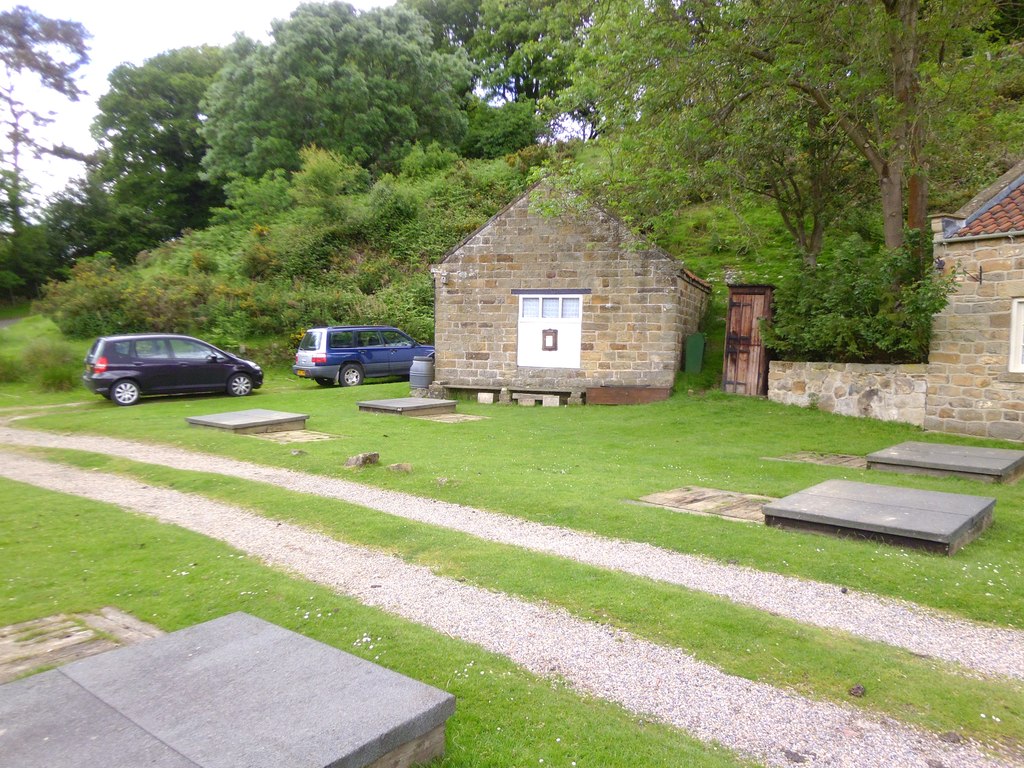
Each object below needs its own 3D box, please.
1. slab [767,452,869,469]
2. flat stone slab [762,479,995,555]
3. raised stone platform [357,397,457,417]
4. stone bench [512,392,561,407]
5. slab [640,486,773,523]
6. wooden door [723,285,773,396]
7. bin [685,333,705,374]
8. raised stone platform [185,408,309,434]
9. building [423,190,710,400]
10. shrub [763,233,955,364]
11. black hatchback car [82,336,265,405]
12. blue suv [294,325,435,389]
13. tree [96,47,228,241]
[{"bbox_3d":[4.038,0.947,9.696,1.080,0.060,0.880,5,6,44],"label":"slab"},{"bbox_3d":[3.056,1.068,6.383,1.360,0.160,1.500,3,5,42],"label":"flat stone slab"},{"bbox_3d":[-2.179,0.457,16.084,1.440,0.170,1.500,4,6,43],"label":"raised stone platform"},{"bbox_3d":[0.534,0.344,16.750,1.030,0.280,0.360,1,4,8],"label":"stone bench"},{"bbox_3d":[1.974,1.123,7.288,1.080,0.050,1.080,3,5,42],"label":"slab"},{"bbox_3d":[4.838,-0.883,15.800,0.900,2.250,0.120,2,4,23],"label":"wooden door"},{"bbox_3d":[4.473,-0.721,18.800,0.520,1.050,0.600,4,6,40],"label":"bin"},{"bbox_3d":[-4.588,0.643,13.363,1.440,0.150,1.500,5,7,38],"label":"raised stone platform"},{"bbox_3d":[2.055,-2.402,20.764,5.750,5.100,7.000,2,4,19],"label":"building"},{"bbox_3d":[6.314,-1.353,14.113,2.900,2.500,2.200,4,5,37],"label":"shrub"},{"bbox_3d":[-7.710,-0.406,17.796,3.840,1.525,1.680,-5,6,-39],"label":"black hatchback car"},{"bbox_3d":[-4.067,-0.913,22.212,1.740,1.580,4.450,6,8,42],"label":"blue suv"},{"bbox_3d":[-21.313,-14.323,48.000,9.200,12.600,9.200,-1,5,-17],"label":"tree"}]

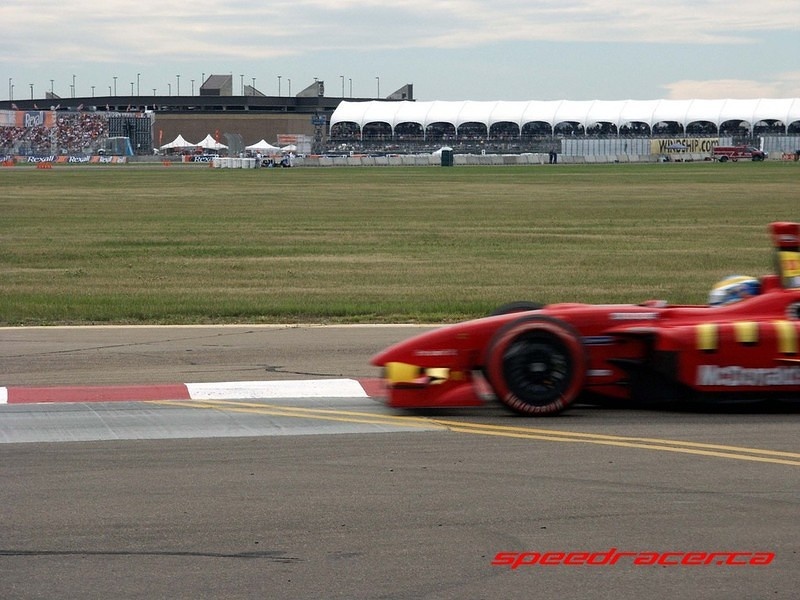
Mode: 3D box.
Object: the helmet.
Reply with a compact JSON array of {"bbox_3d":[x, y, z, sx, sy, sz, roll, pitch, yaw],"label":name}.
[{"bbox_3d":[2.244,-0.027,28.900,0.320,0.265,0.250,0,2,0],"label":"helmet"}]

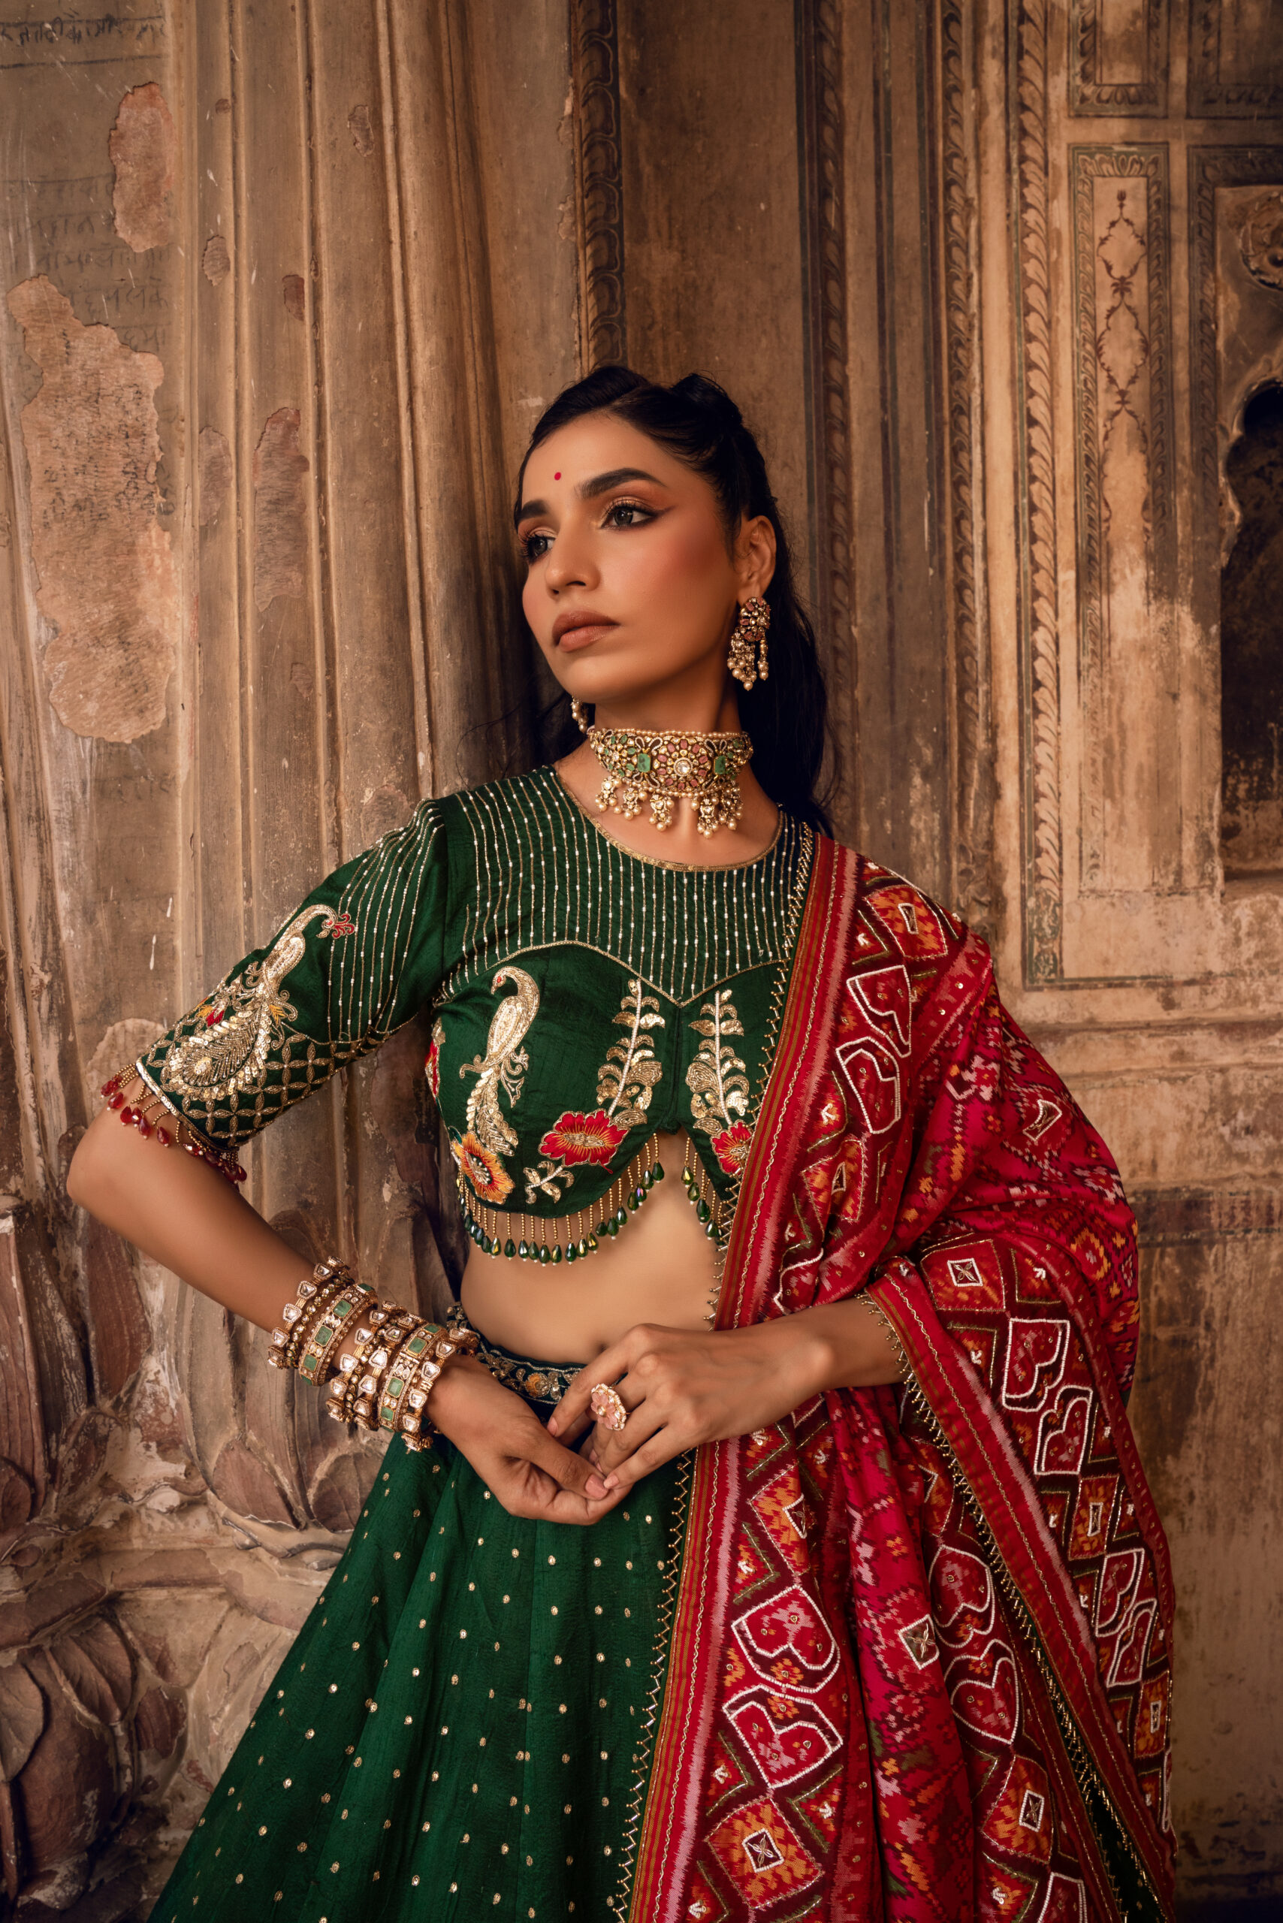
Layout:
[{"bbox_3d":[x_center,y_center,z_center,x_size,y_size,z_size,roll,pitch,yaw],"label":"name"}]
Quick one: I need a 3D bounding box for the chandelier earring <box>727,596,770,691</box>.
[{"bbox_3d":[0.072,-0.213,0.865,0.033,0.064,0.015,-1,0,-30],"label":"chandelier earring"}]

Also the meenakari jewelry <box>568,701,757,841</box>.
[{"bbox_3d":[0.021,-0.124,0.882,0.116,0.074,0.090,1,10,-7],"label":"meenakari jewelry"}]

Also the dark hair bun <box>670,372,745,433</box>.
[{"bbox_3d":[0.047,-0.402,0.925,0.054,0.045,0.055,-1,0,30],"label":"dark hair bun"}]

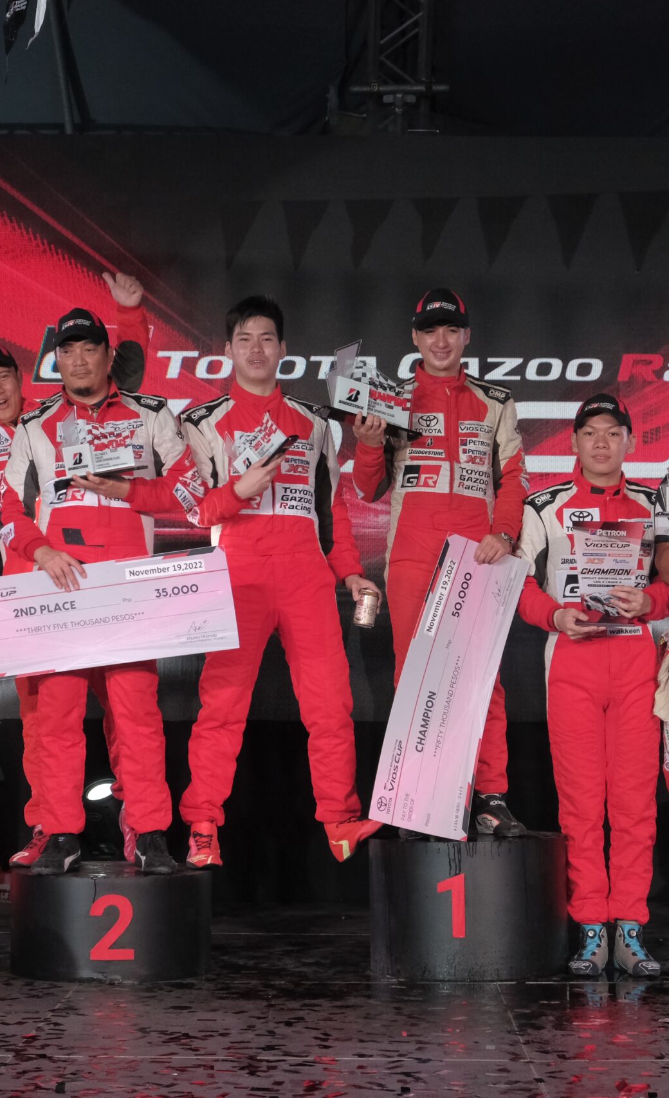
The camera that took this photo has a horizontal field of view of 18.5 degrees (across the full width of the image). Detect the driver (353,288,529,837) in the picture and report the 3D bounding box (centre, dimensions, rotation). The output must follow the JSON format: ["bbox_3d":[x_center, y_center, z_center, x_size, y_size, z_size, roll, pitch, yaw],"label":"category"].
[{"bbox_3d":[0.321,0.049,6.400,0.520,1.710,0.450,0,-4,1],"label":"driver"}]

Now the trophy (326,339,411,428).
[{"bbox_3d":[0.118,-0.485,6.250,0.275,0.235,0.090,16,-3,1],"label":"trophy"}]

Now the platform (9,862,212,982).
[{"bbox_3d":[-0.678,1.118,6.235,0.609,0.299,0.609,0,-4,-6],"label":"platform"}]

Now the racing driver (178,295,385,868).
[{"bbox_3d":[-0.167,0.089,6.451,0.640,1.787,0.460,0,-4,-2],"label":"racing driver"}]

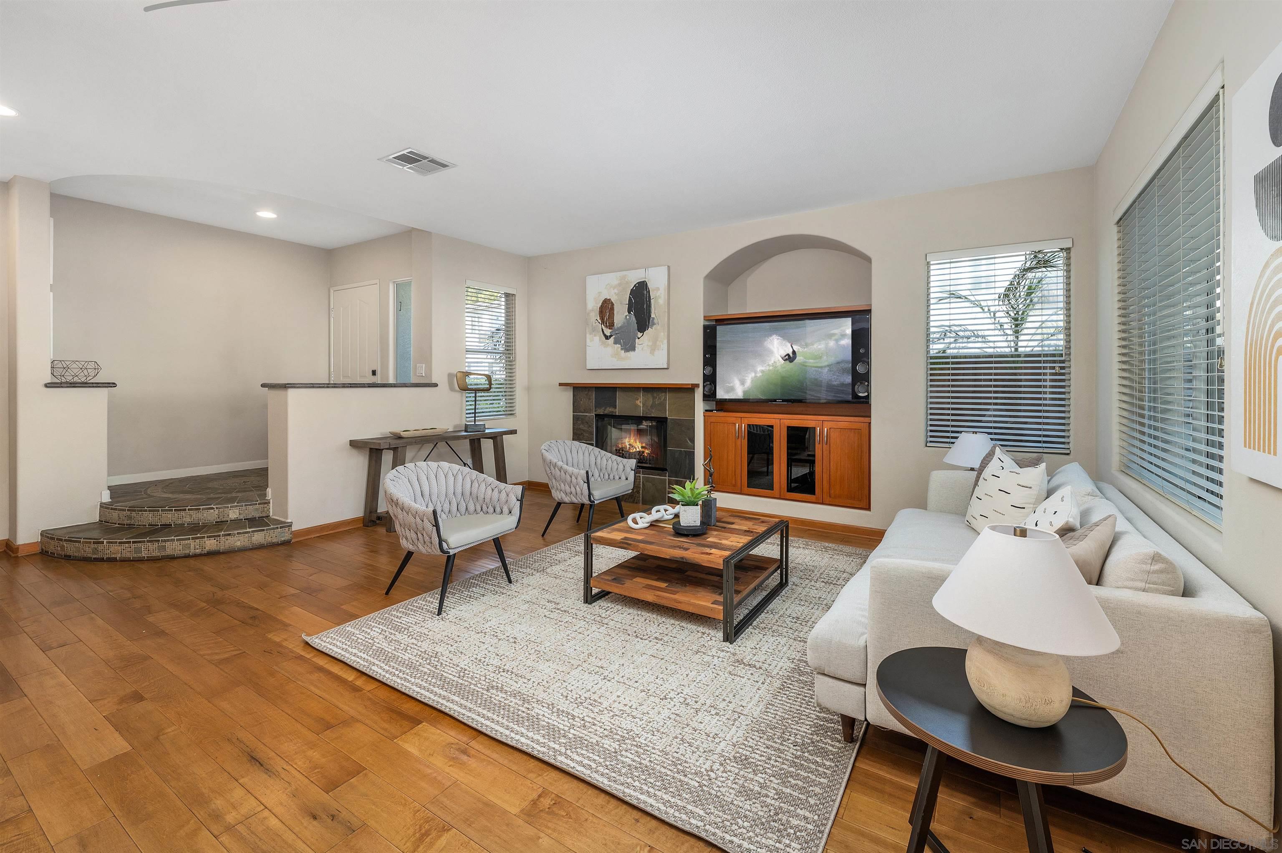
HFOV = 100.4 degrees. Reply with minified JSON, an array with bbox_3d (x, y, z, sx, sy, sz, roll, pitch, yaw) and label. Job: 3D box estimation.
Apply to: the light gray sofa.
[{"bbox_3d":[1.666,0.657,2.519,1.070,0.800,2.280,2,4,33],"label":"light gray sofa"}]

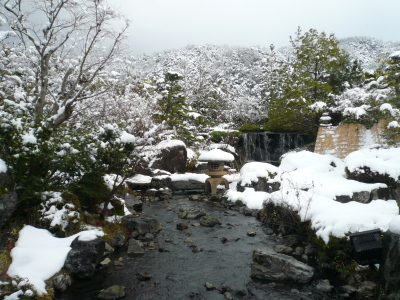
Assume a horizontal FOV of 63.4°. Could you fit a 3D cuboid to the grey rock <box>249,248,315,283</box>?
[{"bbox_3d":[1.020,1.430,4.050,0.700,0.330,0.420,0,1,12],"label":"grey rock"}]

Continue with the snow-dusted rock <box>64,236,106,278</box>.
[{"bbox_3d":[-1.450,1.360,4.100,0.480,0.400,0.420,0,1,-20],"label":"snow-dusted rock"}]

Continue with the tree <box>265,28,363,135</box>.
[{"bbox_3d":[5.600,-3.400,16.000,4.400,5.100,4.200,0,1,19],"label":"tree"}]

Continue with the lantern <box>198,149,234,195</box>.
[{"bbox_3d":[0.460,0.600,9.000,0.980,1.250,0.980,0,1,12],"label":"lantern"}]

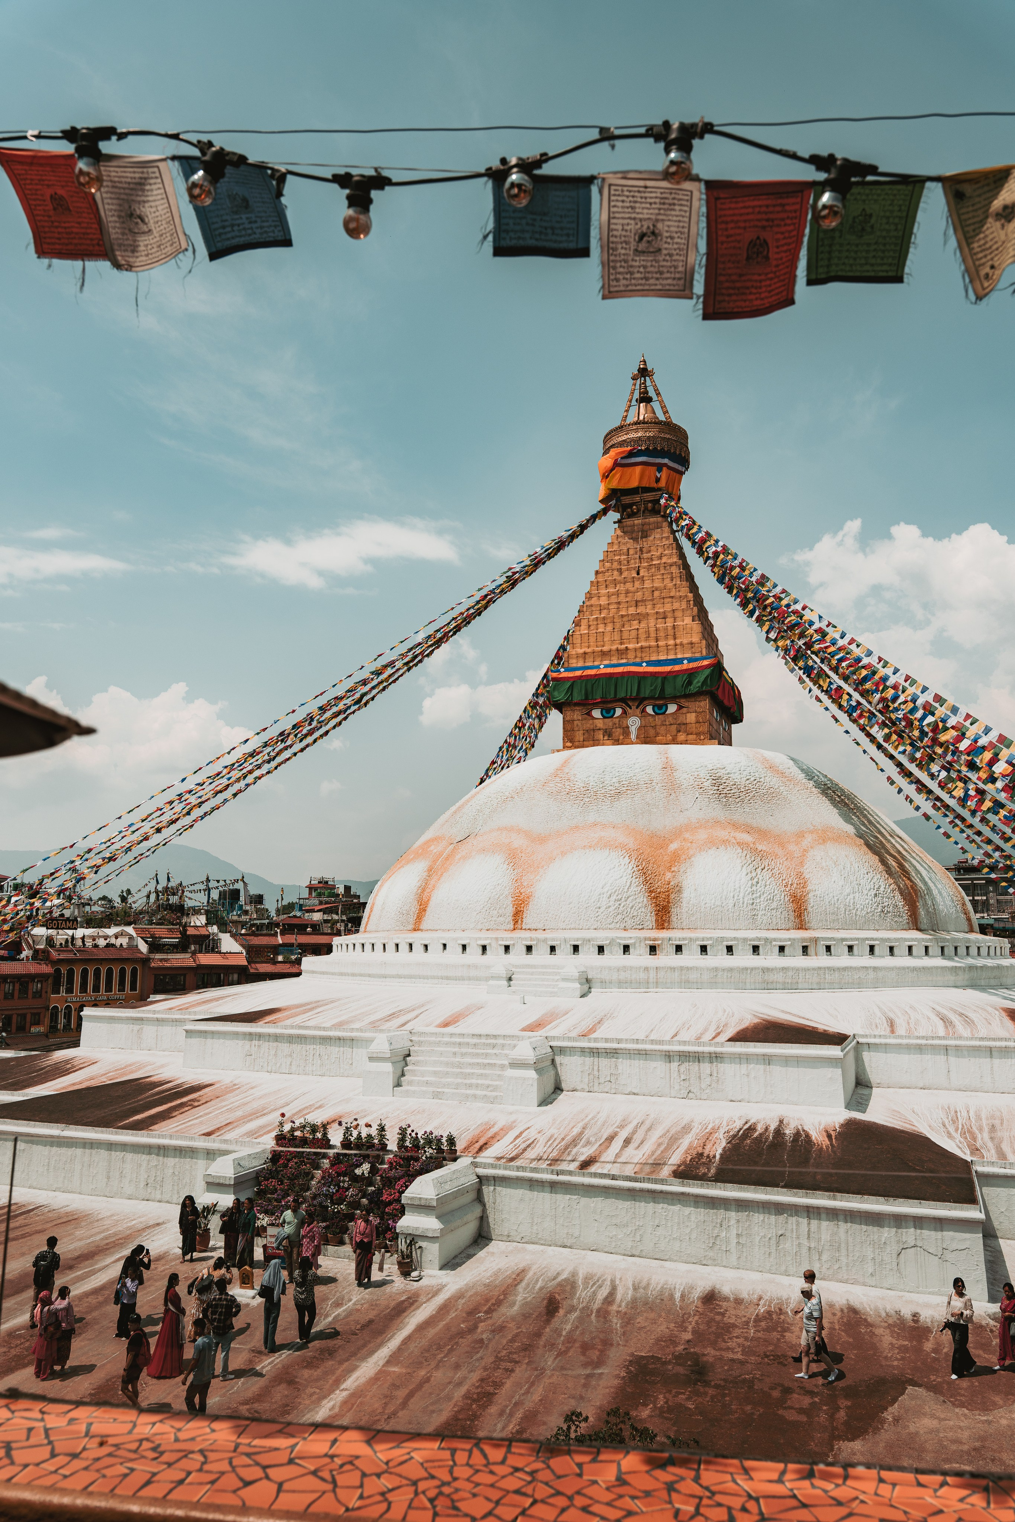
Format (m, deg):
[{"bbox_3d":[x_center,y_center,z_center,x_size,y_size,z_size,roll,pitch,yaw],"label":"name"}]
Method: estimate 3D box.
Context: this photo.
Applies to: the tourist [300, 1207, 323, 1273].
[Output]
[{"bbox_3d":[-4.569,11.224,25.747,0.500,1.440,0.400,-2,-10,14],"label":"tourist"}]

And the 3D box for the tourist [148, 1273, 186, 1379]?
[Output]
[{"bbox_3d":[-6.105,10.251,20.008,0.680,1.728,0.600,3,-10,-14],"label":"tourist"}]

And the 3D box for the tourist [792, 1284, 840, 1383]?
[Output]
[{"bbox_3d":[5.741,10.629,20.526,0.867,1.601,0.510,1,-9,-3],"label":"tourist"}]

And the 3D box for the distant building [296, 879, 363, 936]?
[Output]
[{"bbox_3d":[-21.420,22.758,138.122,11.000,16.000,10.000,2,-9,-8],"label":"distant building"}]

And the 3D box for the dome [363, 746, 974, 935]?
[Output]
[{"bbox_3d":[8.077,4.563,59.747,31.585,9.512,31.585,0,-9,0],"label":"dome"}]

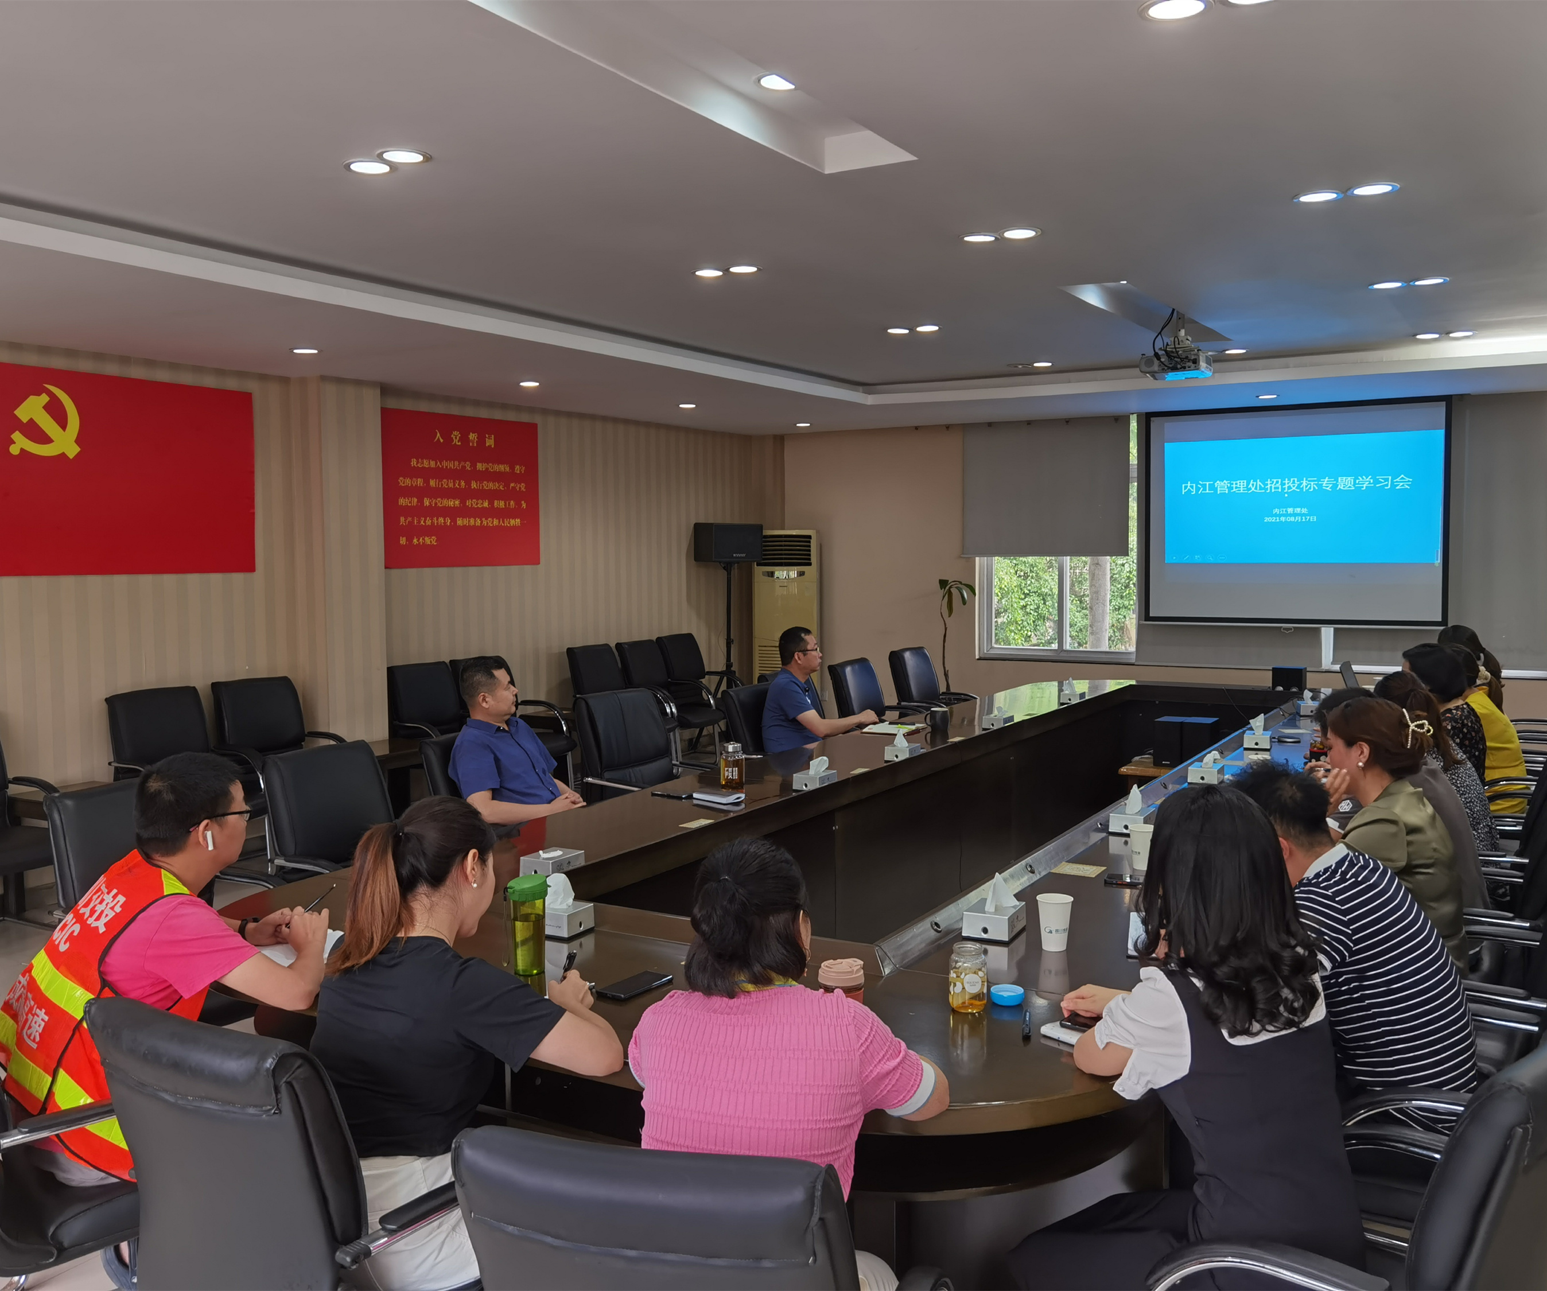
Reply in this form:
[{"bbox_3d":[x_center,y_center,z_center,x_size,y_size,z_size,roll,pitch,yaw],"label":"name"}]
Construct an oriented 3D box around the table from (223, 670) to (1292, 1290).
[{"bbox_3d":[1.149,0.838,5.283,2.360,0.800,6.670,2,5,31],"label":"table"}]

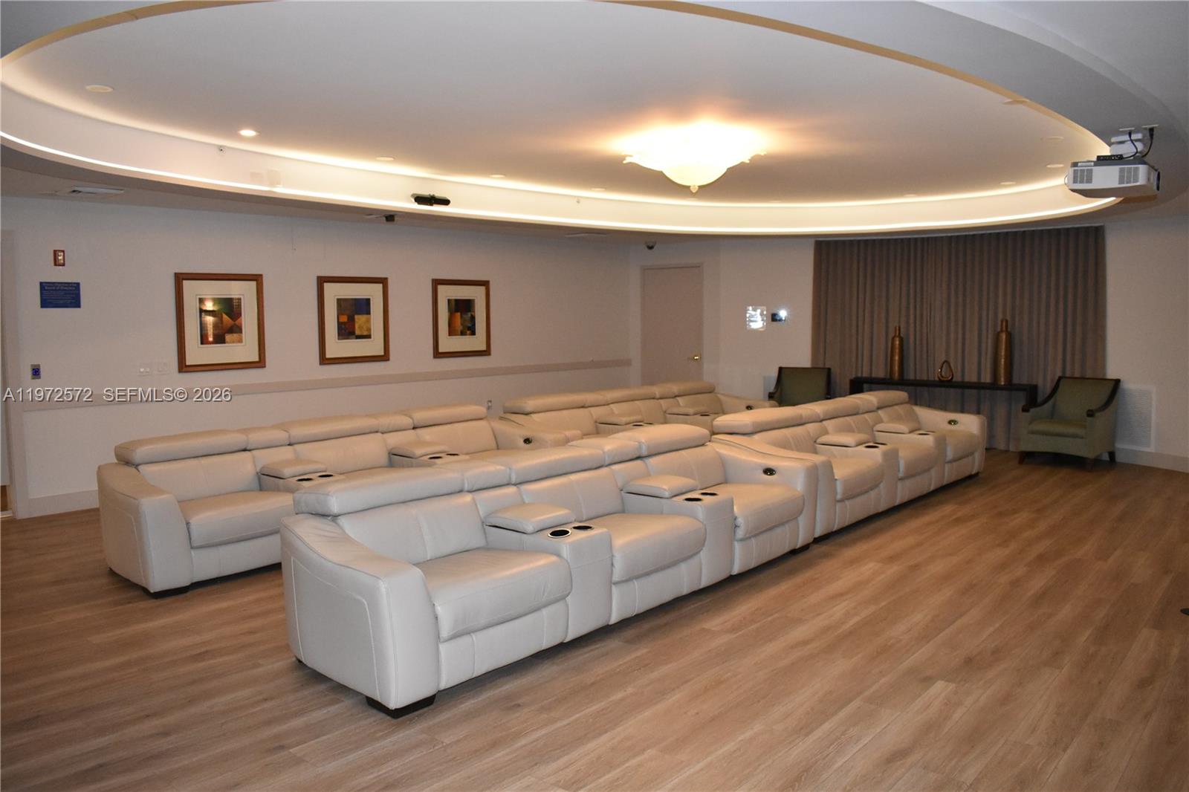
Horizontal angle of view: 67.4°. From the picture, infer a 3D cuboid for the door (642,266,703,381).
[{"bbox_3d":[0.984,-0.586,11.481,0.974,2.128,0.080,5,8,44],"label":"door"}]

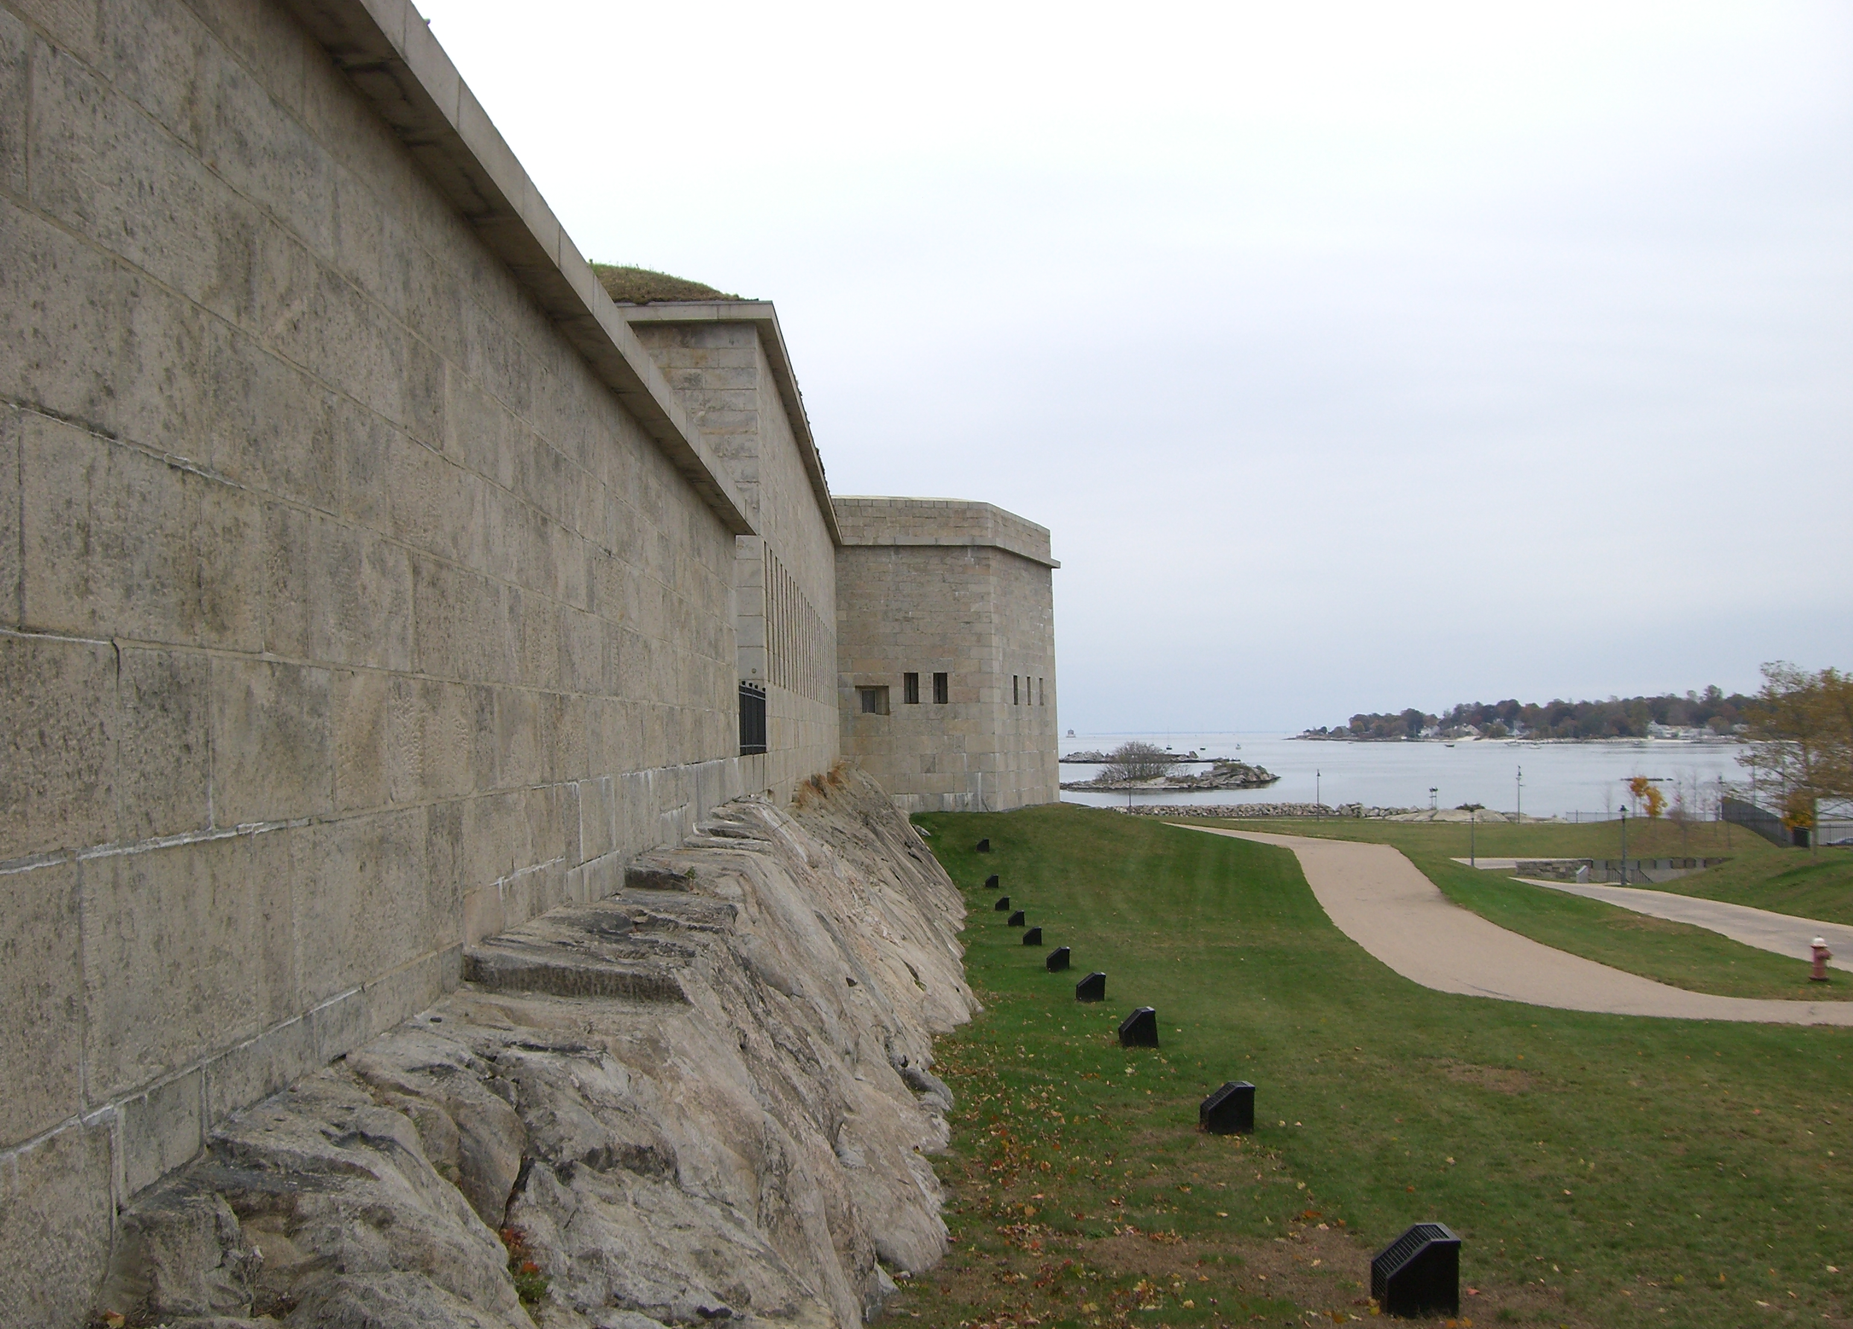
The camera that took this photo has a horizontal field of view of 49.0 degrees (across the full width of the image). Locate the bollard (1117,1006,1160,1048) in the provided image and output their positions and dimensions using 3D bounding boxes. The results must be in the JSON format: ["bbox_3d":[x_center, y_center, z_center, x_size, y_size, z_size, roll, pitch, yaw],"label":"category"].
[{"bbox_3d":[2.878,4.911,27.600,0.460,0.470,0.430,0,-2,-4],"label":"bollard"}]

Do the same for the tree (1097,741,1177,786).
[{"bbox_3d":[40.903,19.116,395.000,15.500,8.600,13.000,0,-2,0],"label":"tree"}]

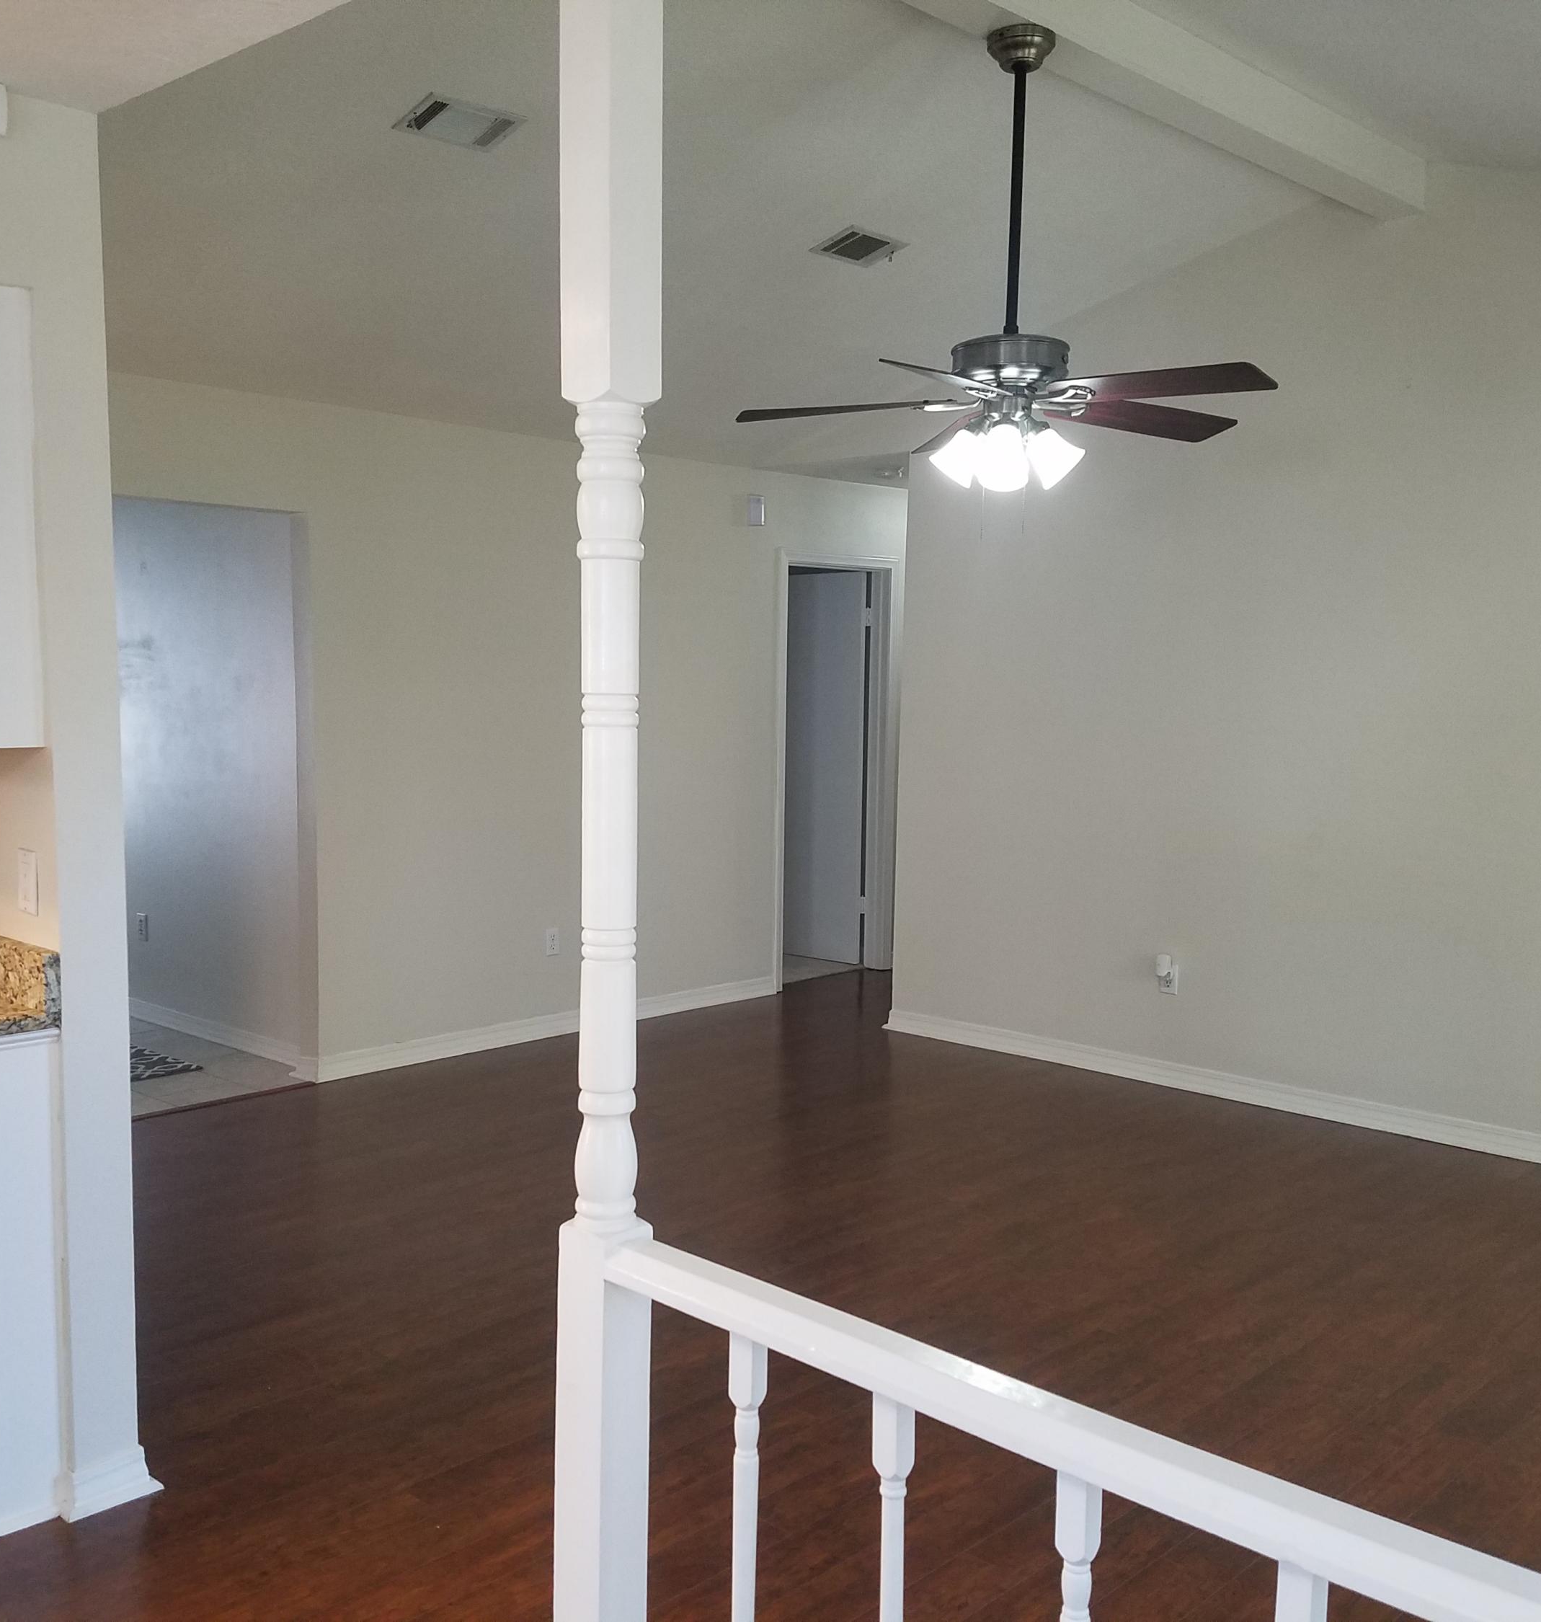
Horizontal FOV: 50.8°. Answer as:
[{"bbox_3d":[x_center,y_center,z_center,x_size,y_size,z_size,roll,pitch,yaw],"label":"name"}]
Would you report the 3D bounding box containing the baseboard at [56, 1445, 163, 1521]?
[{"bbox_3d":[-1.215,1.236,3.003,0.030,0.087,0.176,6,7,43],"label":"baseboard"}]

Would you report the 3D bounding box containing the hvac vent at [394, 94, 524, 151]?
[{"bbox_3d":[-0.768,-1.709,4.041,0.183,0.020,0.287,-14,-6,44],"label":"hvac vent"}]

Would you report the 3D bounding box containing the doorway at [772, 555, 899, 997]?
[{"bbox_3d":[0.295,-0.197,7.920,0.140,2.046,0.901,6,7,43],"label":"doorway"}]

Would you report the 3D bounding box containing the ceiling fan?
[{"bbox_3d":[0.557,-1.268,3.760,1.270,1.059,1.290,6,7,43],"label":"ceiling fan"}]

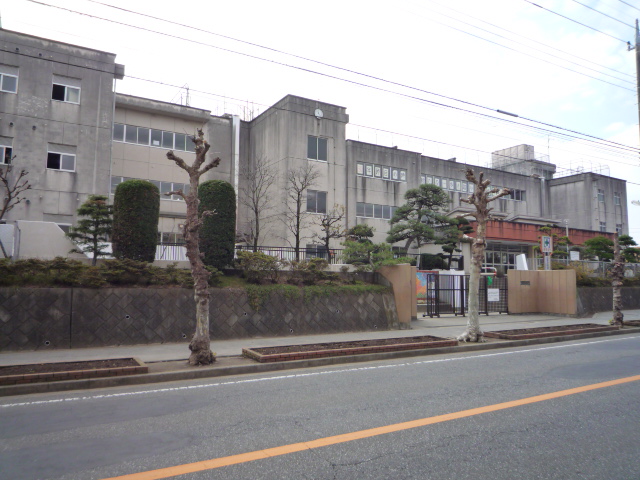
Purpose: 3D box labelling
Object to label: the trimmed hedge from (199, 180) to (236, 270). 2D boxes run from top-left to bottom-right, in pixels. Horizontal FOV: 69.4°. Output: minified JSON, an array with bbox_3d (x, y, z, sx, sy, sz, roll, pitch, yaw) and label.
[{"bbox_3d":[-3.033,-0.438,13.657,1.150,2.674,1.150,4,-5,-30],"label":"trimmed hedge"}]

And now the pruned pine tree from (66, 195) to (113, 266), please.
[{"bbox_3d":[-5.954,-0.225,11.909,1.200,1.923,1.150,4,-5,-30],"label":"pruned pine tree"}]

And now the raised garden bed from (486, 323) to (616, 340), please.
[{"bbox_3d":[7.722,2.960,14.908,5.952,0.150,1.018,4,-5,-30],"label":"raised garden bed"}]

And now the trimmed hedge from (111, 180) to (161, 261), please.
[{"bbox_3d":[-5.020,-0.458,12.590,1.270,2.361,1.270,4,-5,-30],"label":"trimmed hedge"}]

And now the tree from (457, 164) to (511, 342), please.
[{"bbox_3d":[4.779,0.408,13.546,1.450,5.095,1.350,4,-5,-30],"label":"tree"}]

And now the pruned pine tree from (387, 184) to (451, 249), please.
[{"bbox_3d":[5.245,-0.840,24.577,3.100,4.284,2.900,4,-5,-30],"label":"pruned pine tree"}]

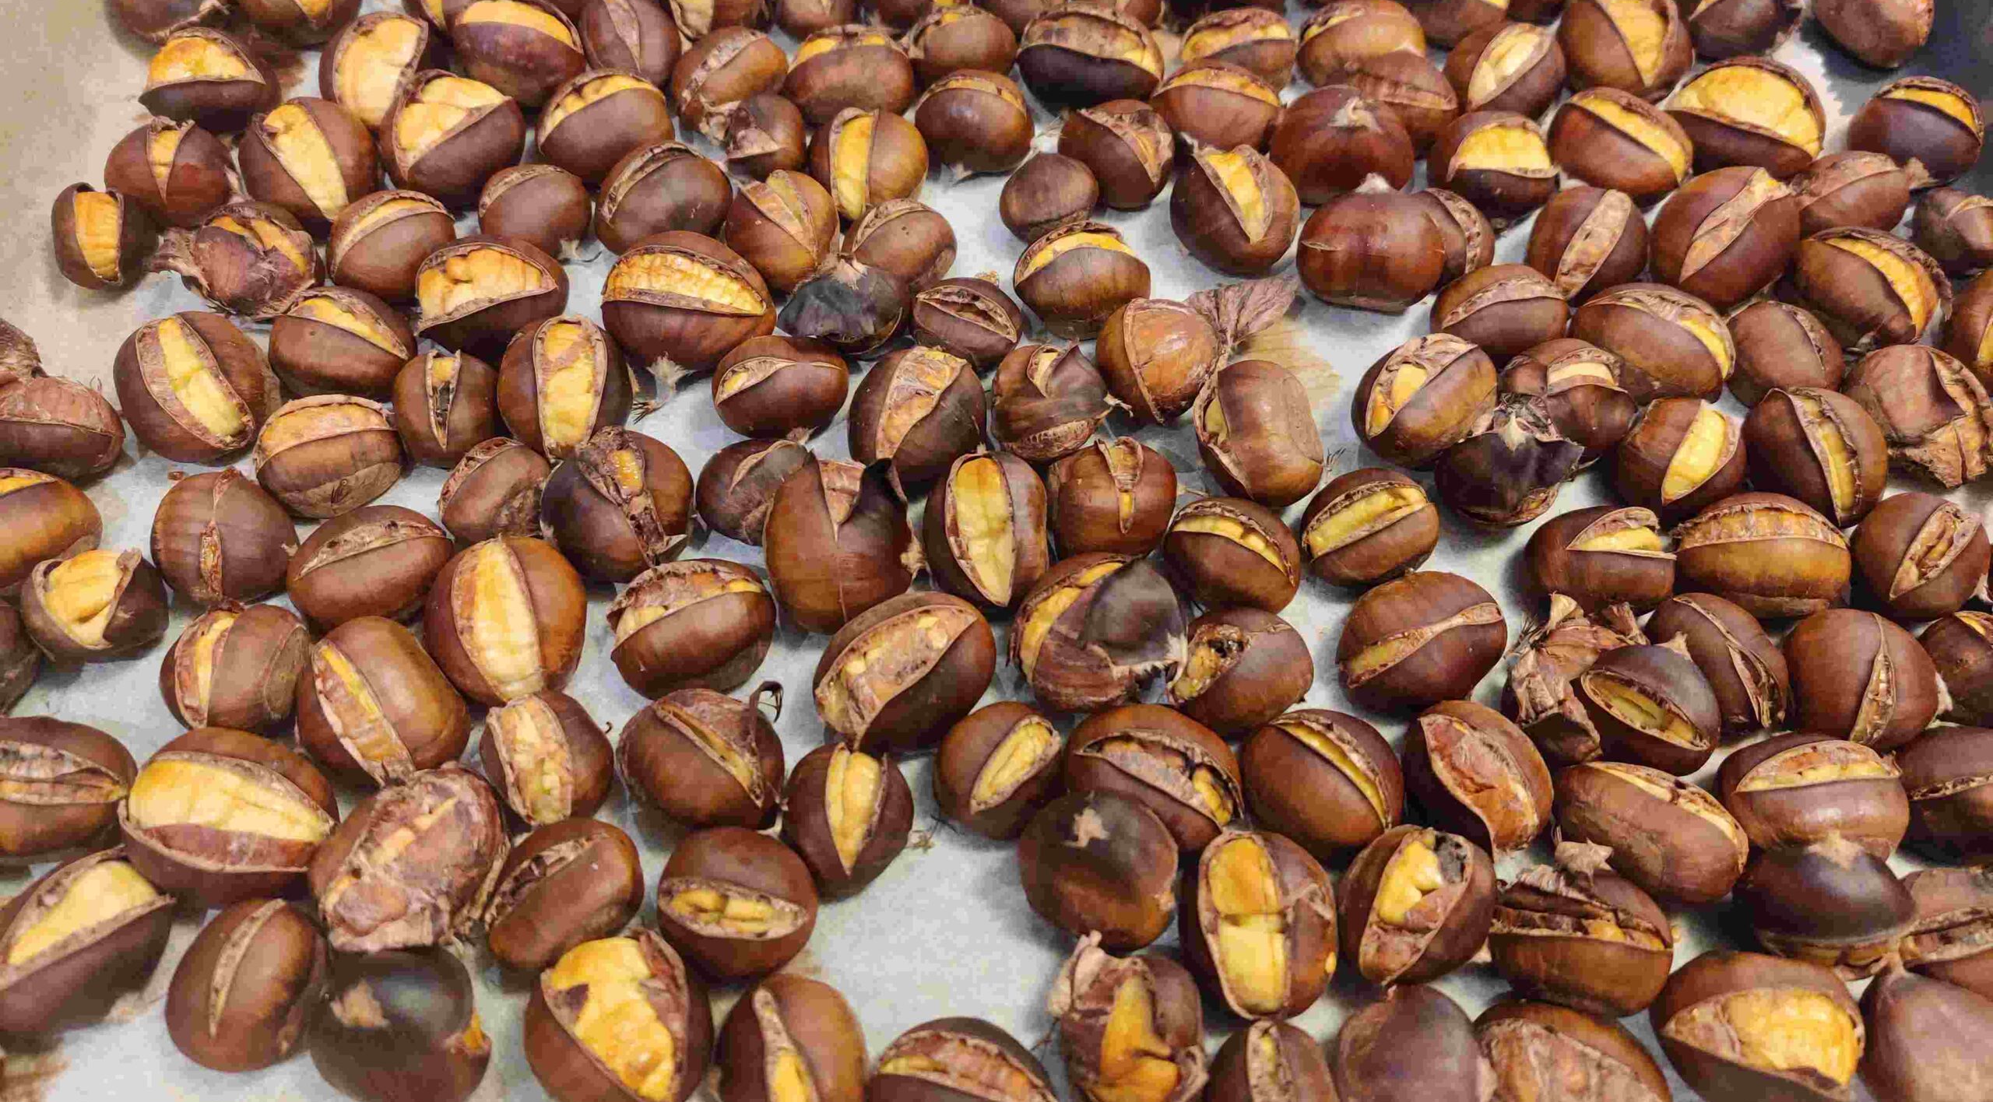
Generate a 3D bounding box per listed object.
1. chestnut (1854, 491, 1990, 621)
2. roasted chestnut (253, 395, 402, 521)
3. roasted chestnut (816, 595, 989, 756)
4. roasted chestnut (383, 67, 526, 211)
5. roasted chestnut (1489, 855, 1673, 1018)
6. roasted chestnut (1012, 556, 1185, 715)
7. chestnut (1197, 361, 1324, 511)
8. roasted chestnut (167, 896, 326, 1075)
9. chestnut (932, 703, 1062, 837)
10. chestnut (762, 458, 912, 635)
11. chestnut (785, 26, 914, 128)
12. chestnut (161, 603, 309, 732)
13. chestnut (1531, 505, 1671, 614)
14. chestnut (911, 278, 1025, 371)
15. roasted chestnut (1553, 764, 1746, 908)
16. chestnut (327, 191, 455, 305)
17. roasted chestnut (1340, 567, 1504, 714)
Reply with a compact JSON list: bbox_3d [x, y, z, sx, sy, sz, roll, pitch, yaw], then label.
[{"bbox_3d":[0.180,0.001,0.303,0.023,0.023,0.025,0,60,0],"label":"chestnut"},{"bbox_3d":[-0.137,-0.019,0.318,0.029,0.024,0.026,-8,58,-5],"label":"roasted chestnut"},{"bbox_3d":[-0.018,0.023,0.296,0.038,0.026,0.029,-38,67,-20],"label":"roasted chestnut"},{"bbox_3d":[-0.126,-0.096,0.362,0.034,0.028,0.031,-33,63,-20],"label":"roasted chestnut"},{"bbox_3d":[0.096,0.063,0.257,0.029,0.023,0.026,7,58,4],"label":"roasted chestnut"},{"bbox_3d":[0.019,0.015,0.284,0.031,0.025,0.030,-13,59,-8],"label":"roasted chestnut"},{"bbox_3d":[0.054,-0.024,0.320,0.025,0.026,0.032,-17,59,-11],"label":"chestnut"},{"bbox_3d":[-0.130,0.075,0.269,0.024,0.024,0.030,-5,60,-3],"label":"roasted chestnut"},{"bbox_3d":[0.001,0.041,0.290,0.026,0.023,0.023,-31,64,-17],"label":"chestnut"},{"bbox_3d":[-0.032,-0.001,0.312,0.029,0.028,0.037,-3,60,-2],"label":"chestnut"},{"bbox_3d":[-0.035,-0.114,0.374,0.030,0.023,0.025,0,57,0],"label":"chestnut"},{"bbox_3d":[-0.146,0.022,0.299,0.027,0.022,0.026,-7,60,-4],"label":"chestnut"},{"bbox_3d":[0.115,0.002,0.297,0.027,0.019,0.022,0,58,0],"label":"chestnut"},{"bbox_3d":[-0.006,-0.048,0.327,0.026,0.018,0.018,27,62,16],"label":"chestnut"},{"bbox_3d":[0.119,0.051,0.283,0.034,0.024,0.021,26,63,15],"label":"roasted chestnut"},{"bbox_3d":[-0.131,-0.065,0.336,0.022,0.021,0.029,31,63,18],"label":"chestnut"},{"bbox_3d":[0.080,0.017,0.294,0.032,0.025,0.027,-21,60,-13],"label":"roasted chestnut"}]

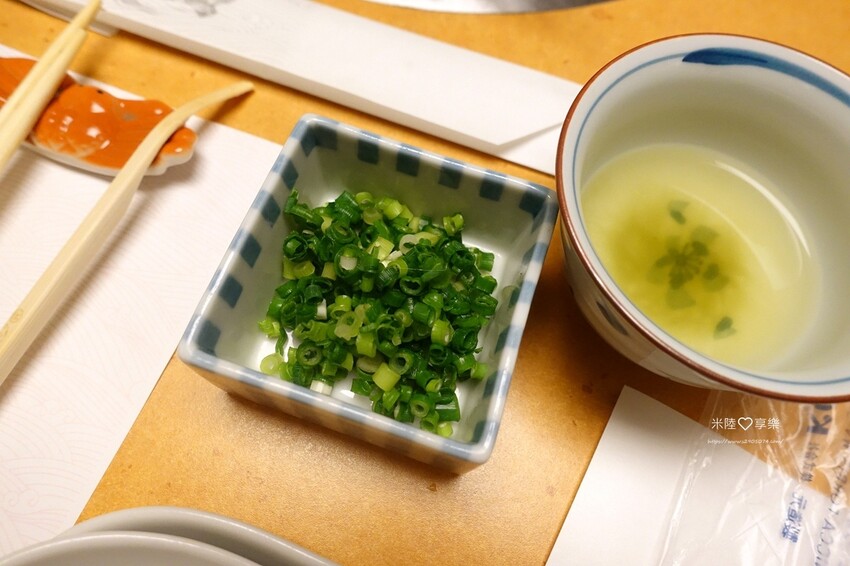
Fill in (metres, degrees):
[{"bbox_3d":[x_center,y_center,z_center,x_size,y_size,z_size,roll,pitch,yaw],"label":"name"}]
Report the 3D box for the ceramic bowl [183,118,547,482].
[{"bbox_3d":[-0.012,0.004,0.165,0.078,0.041,0.078,18,67,3],"label":"ceramic bowl"}]

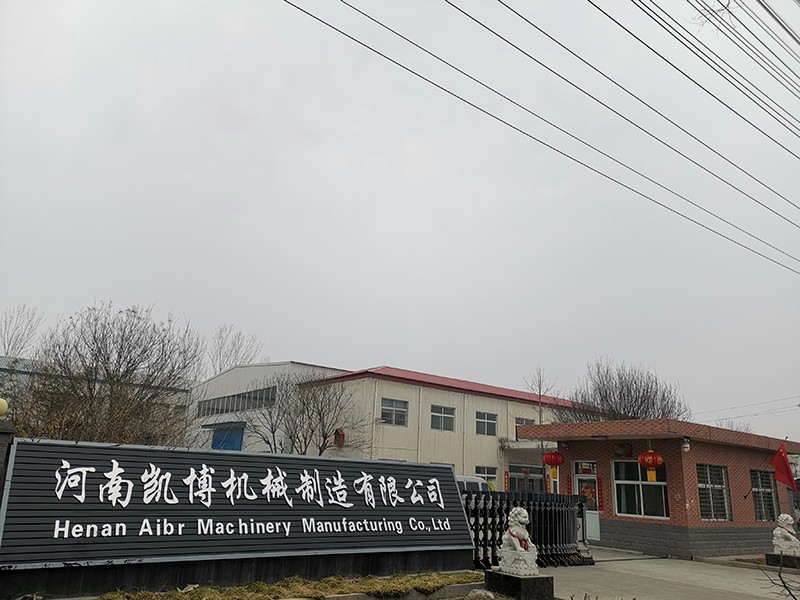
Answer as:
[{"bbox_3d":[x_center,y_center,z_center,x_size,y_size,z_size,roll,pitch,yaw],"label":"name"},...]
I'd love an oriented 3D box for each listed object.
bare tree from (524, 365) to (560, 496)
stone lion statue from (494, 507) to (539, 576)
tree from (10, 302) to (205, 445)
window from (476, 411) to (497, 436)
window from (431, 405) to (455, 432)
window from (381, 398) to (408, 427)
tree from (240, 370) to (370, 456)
[{"bbox_3d":[5.909,5.994,25.829,1.464,6.550,1.500,-1,-16,13],"label":"bare tree"},{"bbox_3d":[1.892,3.815,9.910,0.410,0.970,0.500,14,-20,-35],"label":"stone lion statue"},{"bbox_3d":[-7.880,3.063,16.761,4.783,6.090,5.000,10,-18,-24],"label":"tree"},{"bbox_3d":[5.574,7.971,40.032,1.787,1.421,0.150,13,-19,-33],"label":"window"},{"bbox_3d":[2.655,7.259,38.075,1.868,1.468,0.150,13,-19,-33],"label":"window"},{"bbox_3d":[-0.259,6.561,36.117,1.879,1.513,0.150,13,-19,-33],"label":"window"},{"bbox_3d":[-3.116,4.792,20.200,4.219,5.043,3.800,5,-16,-8],"label":"tree"}]

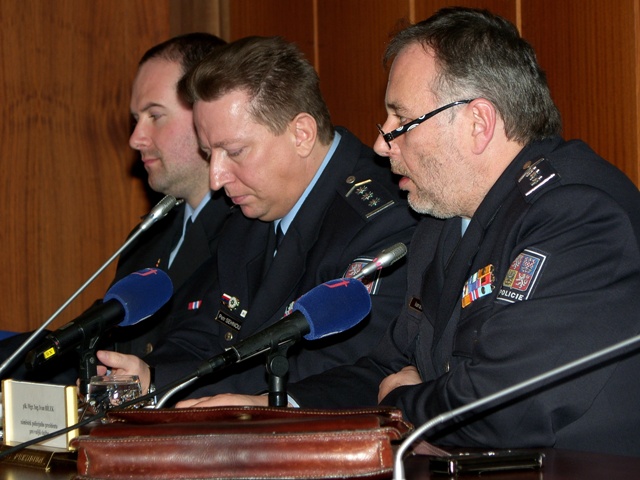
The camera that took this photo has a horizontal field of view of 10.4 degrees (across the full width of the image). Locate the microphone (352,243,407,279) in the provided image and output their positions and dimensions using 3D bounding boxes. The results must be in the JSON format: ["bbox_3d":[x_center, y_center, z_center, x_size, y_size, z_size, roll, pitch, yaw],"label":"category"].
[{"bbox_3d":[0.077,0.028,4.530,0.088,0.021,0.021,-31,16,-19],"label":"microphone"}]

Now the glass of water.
[{"bbox_3d":[-0.263,0.212,4.500,0.069,0.072,0.069,-2,5,0],"label":"glass of water"}]

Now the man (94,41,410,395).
[{"bbox_3d":[-0.070,0.347,4.925,0.680,1.260,0.580,-5,6,-32],"label":"man"}]

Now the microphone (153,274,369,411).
[{"bbox_3d":[-0.065,0.137,4.450,0.280,0.185,0.085,-5,6,-27],"label":"microphone"}]

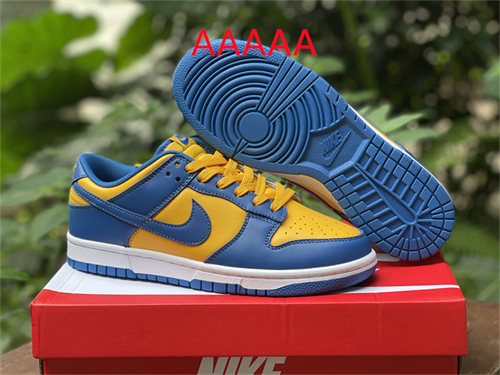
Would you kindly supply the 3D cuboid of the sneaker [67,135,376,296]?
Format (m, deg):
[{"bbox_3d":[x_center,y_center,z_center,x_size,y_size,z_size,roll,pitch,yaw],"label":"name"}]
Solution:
[{"bbox_3d":[-0.032,0.021,0.828,0.291,0.119,0.107,4,13,17],"label":"sneaker"}]

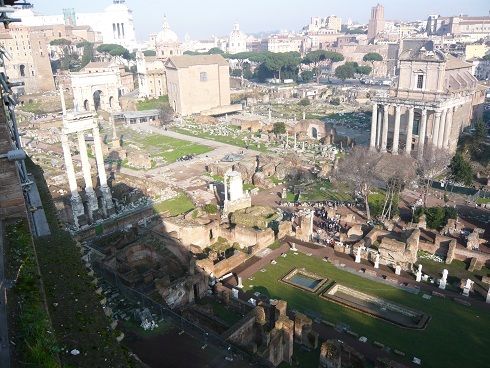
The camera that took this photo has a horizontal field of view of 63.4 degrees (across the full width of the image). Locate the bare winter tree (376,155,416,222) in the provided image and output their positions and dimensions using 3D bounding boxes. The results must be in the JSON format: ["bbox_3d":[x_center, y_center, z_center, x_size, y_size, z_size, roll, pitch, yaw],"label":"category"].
[{"bbox_3d":[29.540,0.957,77.426,7.049,13.602,7.049,5,20,21],"label":"bare winter tree"}]

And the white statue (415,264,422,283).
[{"bbox_3d":[27.221,13.988,61.999,0.850,2.850,0.750,13,24,37],"label":"white statue"}]

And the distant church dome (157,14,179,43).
[{"bbox_3d":[-50.475,-101.288,260.239,15.300,18.994,15.300,-5,19,-9],"label":"distant church dome"}]

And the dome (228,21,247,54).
[{"bbox_3d":[-9.333,-199.690,540.350,24.000,44.154,24.000,-2,19,0],"label":"dome"}]

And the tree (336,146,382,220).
[{"bbox_3d":[22.801,0.042,78.644,8.479,15.054,8.479,4,20,16],"label":"tree"}]

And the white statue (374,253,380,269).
[{"bbox_3d":[22.105,12.797,66.289,0.750,2.750,0.700,13,24,37],"label":"white statue"}]

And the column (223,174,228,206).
[{"bbox_3d":[-4.206,1.454,86.327,0.900,7.105,0.900,-3,19,-3],"label":"column"}]

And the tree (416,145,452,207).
[{"bbox_3d":[39.536,-1.420,82.818,6.945,13.927,6.945,7,21,25],"label":"tree"}]

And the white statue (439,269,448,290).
[{"bbox_3d":[29.124,13.861,57.846,0.900,3.200,0.850,13,24,37],"label":"white statue"}]

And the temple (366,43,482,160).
[{"bbox_3d":[53.535,-24.061,115.525,28.420,31.973,20.909,-16,23,-35],"label":"temple"}]

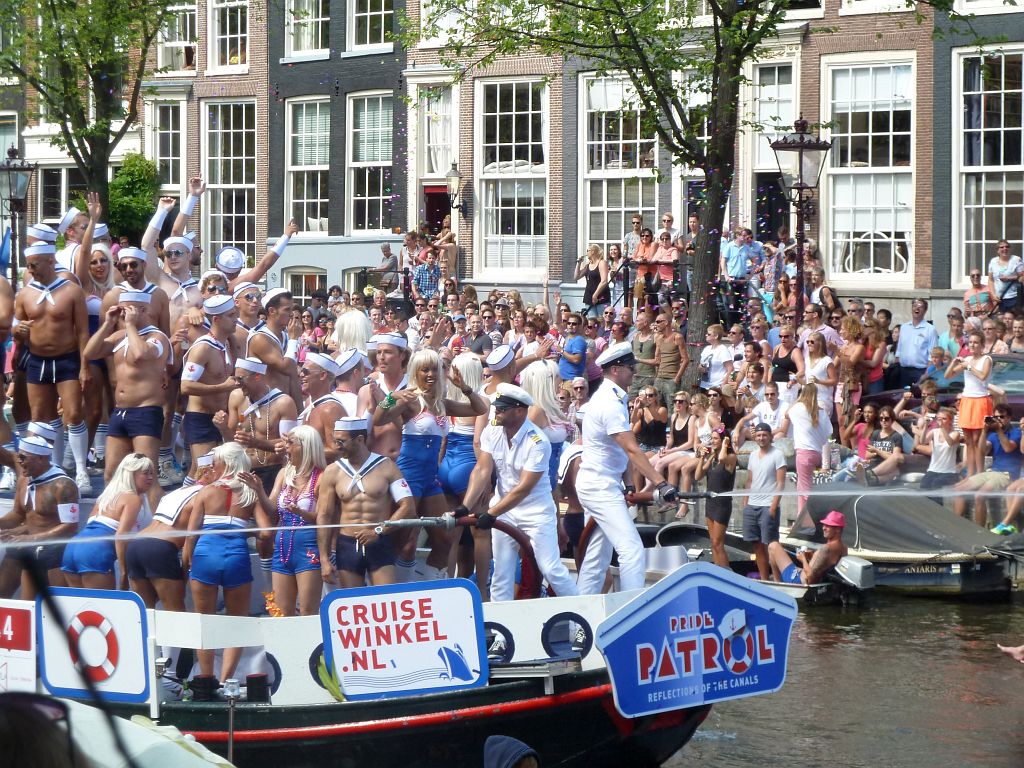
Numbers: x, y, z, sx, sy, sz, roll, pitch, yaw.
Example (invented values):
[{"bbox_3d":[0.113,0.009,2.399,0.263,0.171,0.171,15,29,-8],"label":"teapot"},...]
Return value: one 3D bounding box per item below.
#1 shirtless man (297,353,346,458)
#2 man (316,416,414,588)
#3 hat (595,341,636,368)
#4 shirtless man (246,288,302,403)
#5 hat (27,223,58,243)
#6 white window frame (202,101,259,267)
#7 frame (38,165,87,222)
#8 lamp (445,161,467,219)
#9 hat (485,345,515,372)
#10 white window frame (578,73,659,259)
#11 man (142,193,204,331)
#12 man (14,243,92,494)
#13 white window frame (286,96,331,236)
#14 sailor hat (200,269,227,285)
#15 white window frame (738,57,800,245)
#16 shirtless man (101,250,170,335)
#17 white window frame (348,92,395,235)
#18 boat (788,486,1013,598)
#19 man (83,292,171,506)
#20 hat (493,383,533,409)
[{"bbox_3d":[-1.224,0.711,19.848,0.380,1.830,0.500,-1,3,-18],"label":"shirtless man"},{"bbox_3d":[-0.991,1.123,20.735,0.640,1.810,0.380,1,2,12],"label":"man"},{"bbox_3d":[0.673,-0.171,19.900,0.275,0.155,0.260,-22,2,-5],"label":"hat"},{"bbox_3d":[-1.696,0.221,22.035,0.370,1.810,0.470,1,2,22],"label":"shirtless man"},{"bbox_3d":[-3.479,-1.123,22.800,0.235,0.120,0.220,11,4,-9],"label":"hat"},{"bbox_3d":[-5.456,-3.885,59.883,0.220,3.309,1.698,-3,4,-43],"label":"white window frame"},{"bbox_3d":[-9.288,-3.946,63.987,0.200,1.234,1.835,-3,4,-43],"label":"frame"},{"bbox_3d":[-1.001,-3.477,55.000,0.450,1.020,0.320,-2,4,-40],"label":"lamp"},{"bbox_3d":[-0.087,-0.185,21.500,0.210,0.100,0.230,-19,27,29],"label":"hat"},{"bbox_3d":[1.832,-3.517,52.076,0.220,3.493,1.840,-3,4,-43],"label":"white window frame"},{"bbox_3d":[-2.584,-0.383,23.541,0.560,2.130,0.380,0,2,3],"label":"man"},{"bbox_3d":[-3.337,-0.115,22.448,0.540,1.840,0.380,0,3,10],"label":"man"},{"bbox_3d":[-3.571,-3.836,54.268,1.207,2.500,0.200,2,3,43],"label":"white window frame"},{"bbox_3d":[-2.183,-0.772,22.500,0.220,0.100,0.230,-1,-35,-10],"label":"sailor hat"},{"bbox_3d":[3.934,-3.554,47.145,1.195,2.891,0.250,2,3,43],"label":"white window frame"},{"bbox_3d":[-2.832,-0.138,23.134,0.540,1.790,0.350,1,2,7],"label":"shirtless man"},{"bbox_3d":[-2.640,-4.104,57.000,0.170,2.650,1.450,-2,4,-40],"label":"white window frame"},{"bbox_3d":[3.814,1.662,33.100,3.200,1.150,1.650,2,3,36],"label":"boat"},{"bbox_3d":[-2.723,0.281,21.844,0.620,1.860,0.480,2,3,35],"label":"man"},{"bbox_3d":[0.003,0.072,19.400,0.270,0.150,0.240,-2,3,-38],"label":"hat"}]

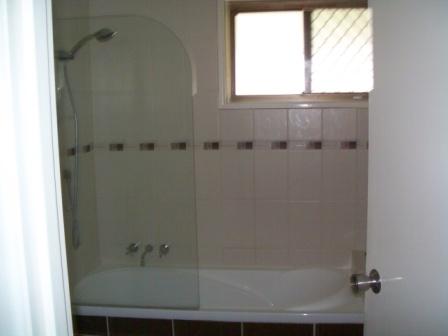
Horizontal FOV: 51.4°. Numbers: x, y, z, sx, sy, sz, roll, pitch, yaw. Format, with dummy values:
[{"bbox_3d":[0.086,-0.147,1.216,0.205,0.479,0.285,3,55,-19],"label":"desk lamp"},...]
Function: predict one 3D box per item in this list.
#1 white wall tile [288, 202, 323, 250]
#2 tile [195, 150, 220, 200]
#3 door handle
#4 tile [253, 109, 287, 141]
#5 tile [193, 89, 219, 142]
[{"bbox_3d":[0.485,0.339,2.806,0.200,0.300,0.010,0,7,6],"label":"white wall tile"},{"bbox_3d":[-0.109,0.043,2.826,0.184,0.300,0.010,0,7,6],"label":"tile"},{"bbox_3d":[0.360,0.294,1.196,0.066,0.062,0.062,-2,5,-8],"label":"door handle"},{"bbox_3d":[0.277,-0.255,2.753,0.200,0.188,0.010,0,7,6],"label":"tile"},{"bbox_3d":[-0.124,-0.310,2.813,0.200,0.298,0.010,0,5,7],"label":"tile"}]

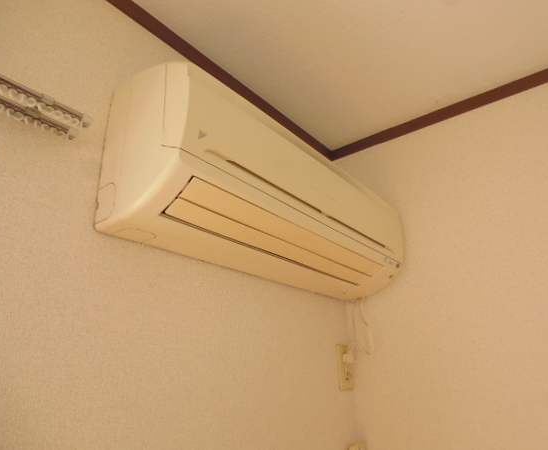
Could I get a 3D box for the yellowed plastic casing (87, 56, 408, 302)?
[{"bbox_3d":[0.043,-0.037,0.949,0.203,0.279,0.812,-17,-26,34],"label":"yellowed plastic casing"}]

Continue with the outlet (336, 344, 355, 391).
[{"bbox_3d":[0.202,0.398,1.161,0.011,0.117,0.070,-17,-26,34],"label":"outlet"}]

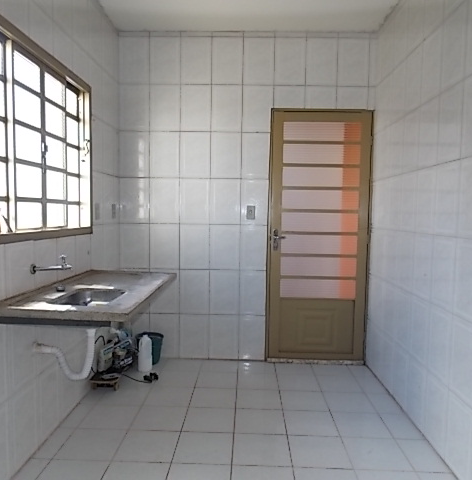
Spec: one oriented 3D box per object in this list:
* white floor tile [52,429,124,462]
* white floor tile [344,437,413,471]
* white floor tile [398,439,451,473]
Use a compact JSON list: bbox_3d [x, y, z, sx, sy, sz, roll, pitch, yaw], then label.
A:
[{"bbox_3d":[-0.803,1.152,2.390,0.315,0.010,0.320,1,4,2],"label":"white floor tile"},{"bbox_3d":[0.752,1.152,2.293,0.305,0.010,0.305,1,4,2],"label":"white floor tile"},{"bbox_3d":[0.987,1.148,2.267,0.179,0.010,0.305,1,4,2],"label":"white floor tile"}]

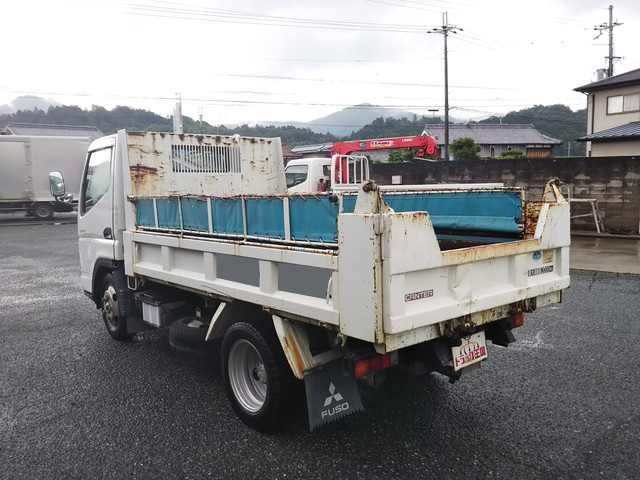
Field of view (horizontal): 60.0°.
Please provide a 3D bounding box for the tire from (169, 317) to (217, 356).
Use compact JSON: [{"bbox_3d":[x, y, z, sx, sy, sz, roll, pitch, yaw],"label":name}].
[{"bbox_3d":[-0.935,0.814,4.715,0.670,0.200,0.670,-1,5,0],"label":"tire"}]

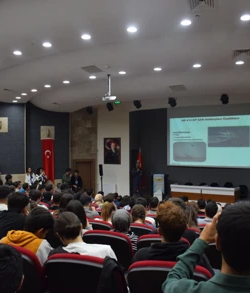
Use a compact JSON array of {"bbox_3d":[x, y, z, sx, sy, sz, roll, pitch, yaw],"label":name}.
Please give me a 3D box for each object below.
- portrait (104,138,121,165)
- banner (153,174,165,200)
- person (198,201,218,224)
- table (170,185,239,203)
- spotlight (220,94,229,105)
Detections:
[{"bbox_3d":[-0.610,0.238,16.364,0.950,1.330,0.050,0,0,25],"label":"portrait"},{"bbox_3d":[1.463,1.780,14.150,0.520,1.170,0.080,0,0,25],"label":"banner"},{"bbox_3d":[1.380,1.470,5.250,0.500,1.280,0.750,0,0,19],"label":"person"},{"bbox_3d":[3.220,1.980,13.450,2.550,0.750,0.750,0,0,25],"label":"table"},{"bbox_3d":[4.001,-1.881,13.200,0.340,0.420,0.380,0,0,25],"label":"spotlight"}]

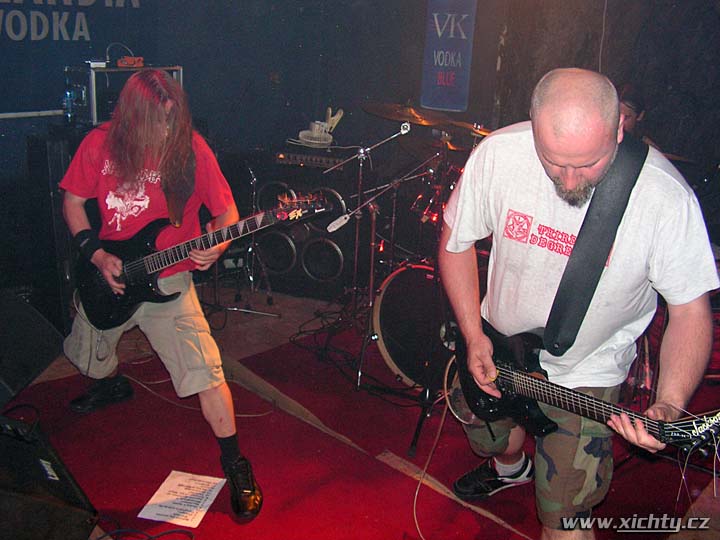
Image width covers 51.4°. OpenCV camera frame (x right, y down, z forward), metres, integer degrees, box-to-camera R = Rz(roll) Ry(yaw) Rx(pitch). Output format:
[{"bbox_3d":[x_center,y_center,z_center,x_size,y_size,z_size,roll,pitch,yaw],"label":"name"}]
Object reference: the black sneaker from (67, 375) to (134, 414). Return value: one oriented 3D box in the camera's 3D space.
[{"bbox_3d":[-1.102,0.533,3.211,0.285,0.110,0.105,-11,21,-41],"label":"black sneaker"}]

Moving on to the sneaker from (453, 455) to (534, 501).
[{"bbox_3d":[0.508,0.749,2.785,0.300,0.125,0.110,-6,19,-31],"label":"sneaker"}]

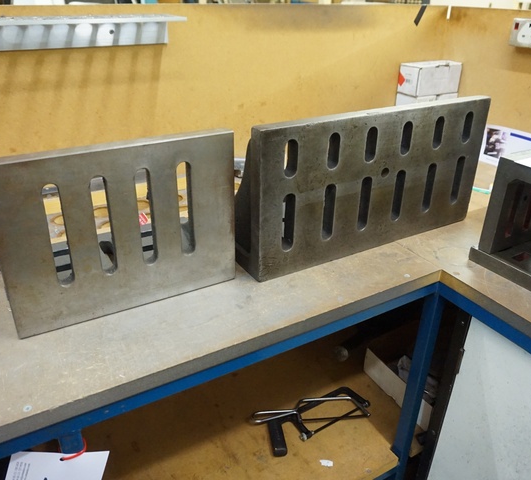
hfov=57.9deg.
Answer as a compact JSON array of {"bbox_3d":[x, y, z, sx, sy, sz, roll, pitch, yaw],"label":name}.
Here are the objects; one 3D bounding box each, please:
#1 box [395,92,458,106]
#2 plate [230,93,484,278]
[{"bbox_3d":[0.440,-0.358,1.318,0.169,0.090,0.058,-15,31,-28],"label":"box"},{"bbox_3d":[0.141,-0.129,0.850,0.464,0.229,0.192,-15,31,-28],"label":"plate"}]

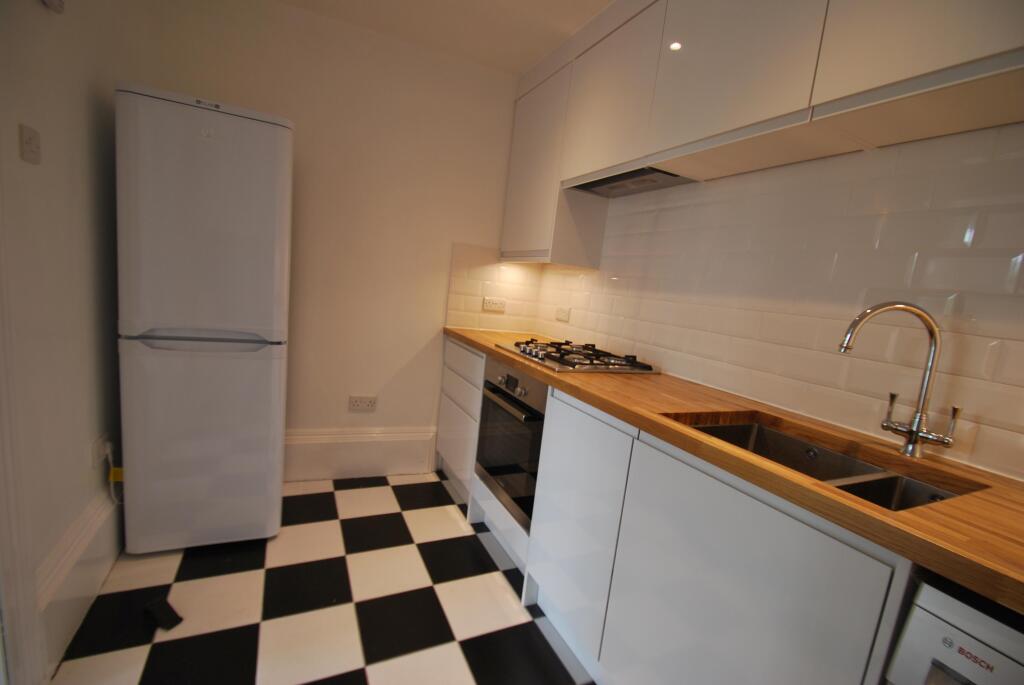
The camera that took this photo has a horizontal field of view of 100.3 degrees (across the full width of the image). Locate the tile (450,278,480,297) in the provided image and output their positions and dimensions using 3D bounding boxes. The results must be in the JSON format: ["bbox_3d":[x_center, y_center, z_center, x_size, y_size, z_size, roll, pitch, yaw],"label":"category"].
[{"bbox_3d":[-0.287,-0.341,2.674,0.198,0.100,0.008,3,8,-28],"label":"tile"}]

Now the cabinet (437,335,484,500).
[{"bbox_3d":[-0.058,0.400,2.534,0.570,0.750,0.598,3,8,-28],"label":"cabinet"}]

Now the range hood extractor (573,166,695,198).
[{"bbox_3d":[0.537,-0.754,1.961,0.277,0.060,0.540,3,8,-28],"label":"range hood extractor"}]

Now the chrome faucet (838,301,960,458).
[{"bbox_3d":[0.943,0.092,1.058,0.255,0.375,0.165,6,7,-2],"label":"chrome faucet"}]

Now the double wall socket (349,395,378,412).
[{"bbox_3d":[-0.881,0.368,2.530,0.146,0.088,0.012,3,8,-28],"label":"double wall socket"}]

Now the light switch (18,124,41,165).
[{"bbox_3d":[-1.175,-0.485,1.043,0.012,0.086,0.086,3,8,-28],"label":"light switch"}]

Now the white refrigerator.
[{"bbox_3d":[-1.322,-0.039,1.918,0.545,1.761,0.575,3,8,-28],"label":"white refrigerator"}]

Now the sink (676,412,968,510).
[{"bbox_3d":[0.721,0.370,1.087,0.415,0.195,0.540,3,8,-28],"label":"sink"}]

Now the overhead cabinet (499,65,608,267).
[{"bbox_3d":[0.253,-0.949,2.504,0.315,0.993,0.590,3,8,-28],"label":"overhead cabinet"}]

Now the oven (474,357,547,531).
[{"bbox_3d":[0.201,0.425,1.998,0.560,0.593,0.580,3,8,-28],"label":"oven"}]

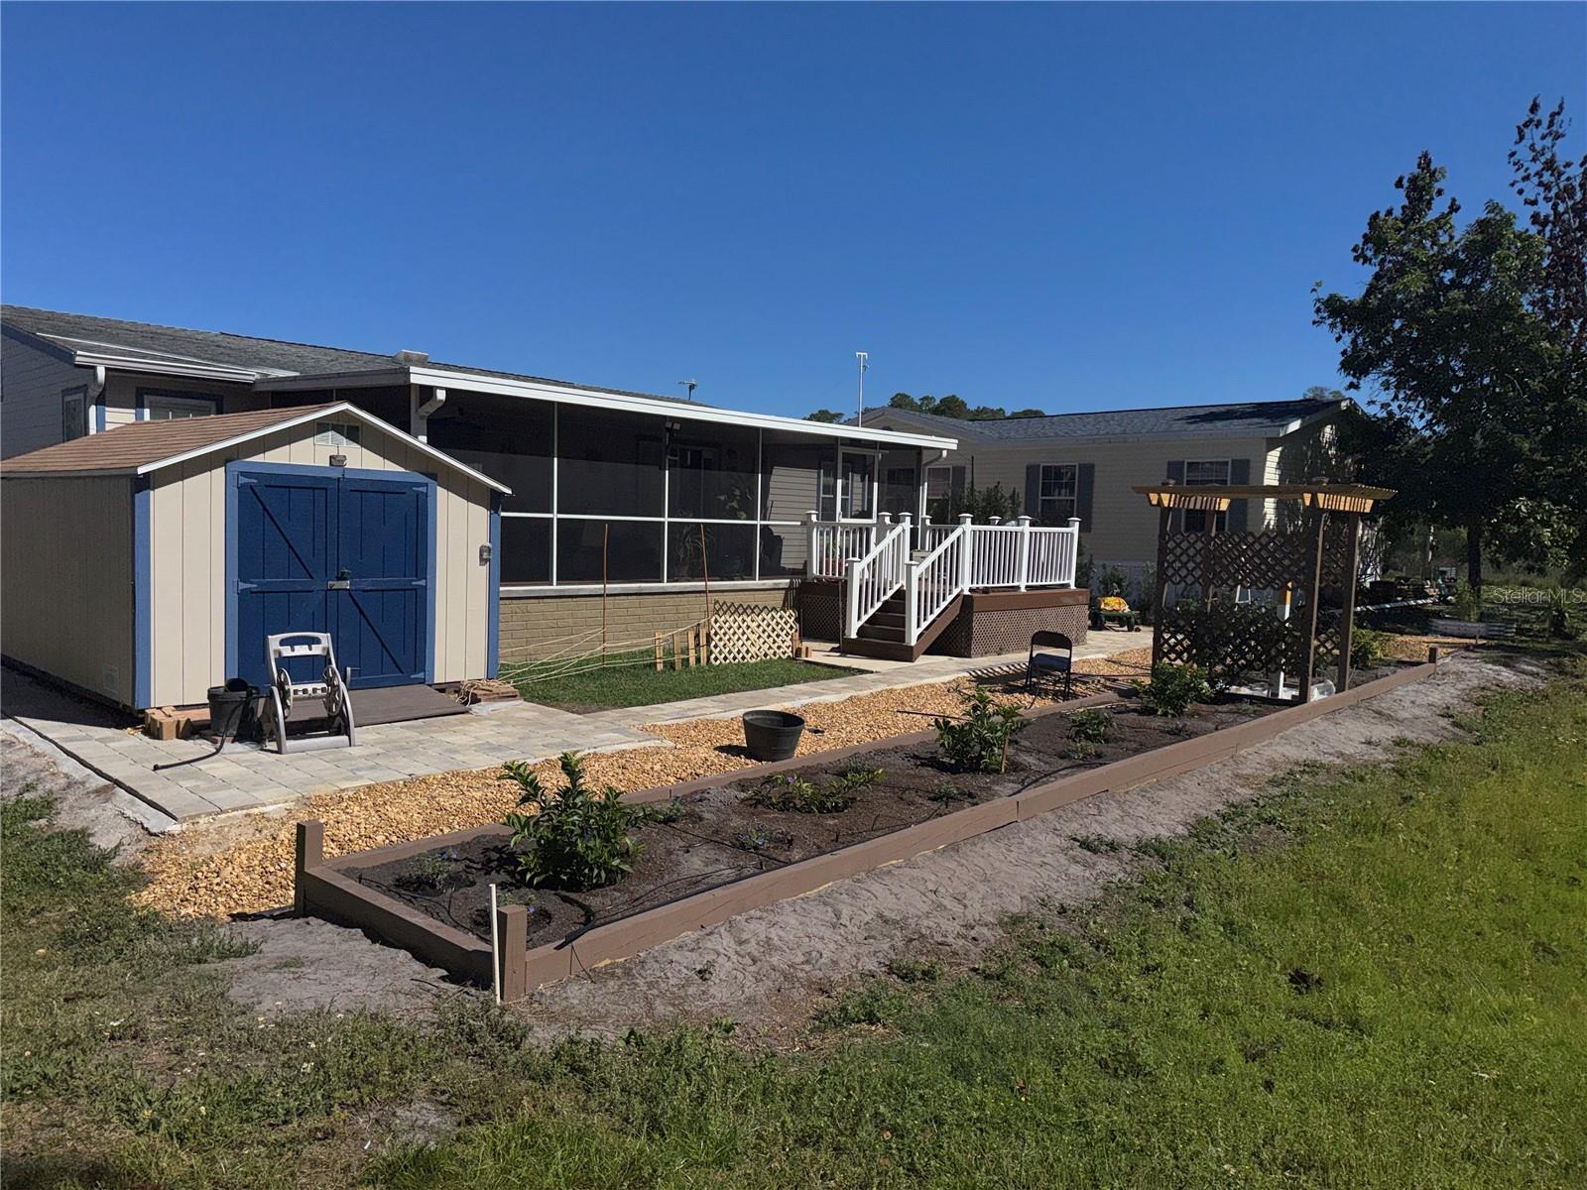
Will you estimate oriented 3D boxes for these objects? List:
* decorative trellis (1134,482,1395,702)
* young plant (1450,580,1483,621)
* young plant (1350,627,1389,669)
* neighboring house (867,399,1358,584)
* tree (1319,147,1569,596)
[{"bbox_3d":[5.196,-0.089,12.289,2.330,2.300,2.250,6,5,43],"label":"decorative trellis"},{"bbox_3d":[13.277,0.110,21.700,0.650,0.830,0.650,5,5,37],"label":"young plant"},{"bbox_3d":[7.592,0.699,14.600,0.620,0.580,0.620,5,5,37],"label":"young plant"},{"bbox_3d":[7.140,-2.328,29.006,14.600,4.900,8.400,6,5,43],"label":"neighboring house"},{"bbox_3d":[16.779,-5.668,28.500,6.300,12.000,6.300,5,5,37],"label":"tree"}]

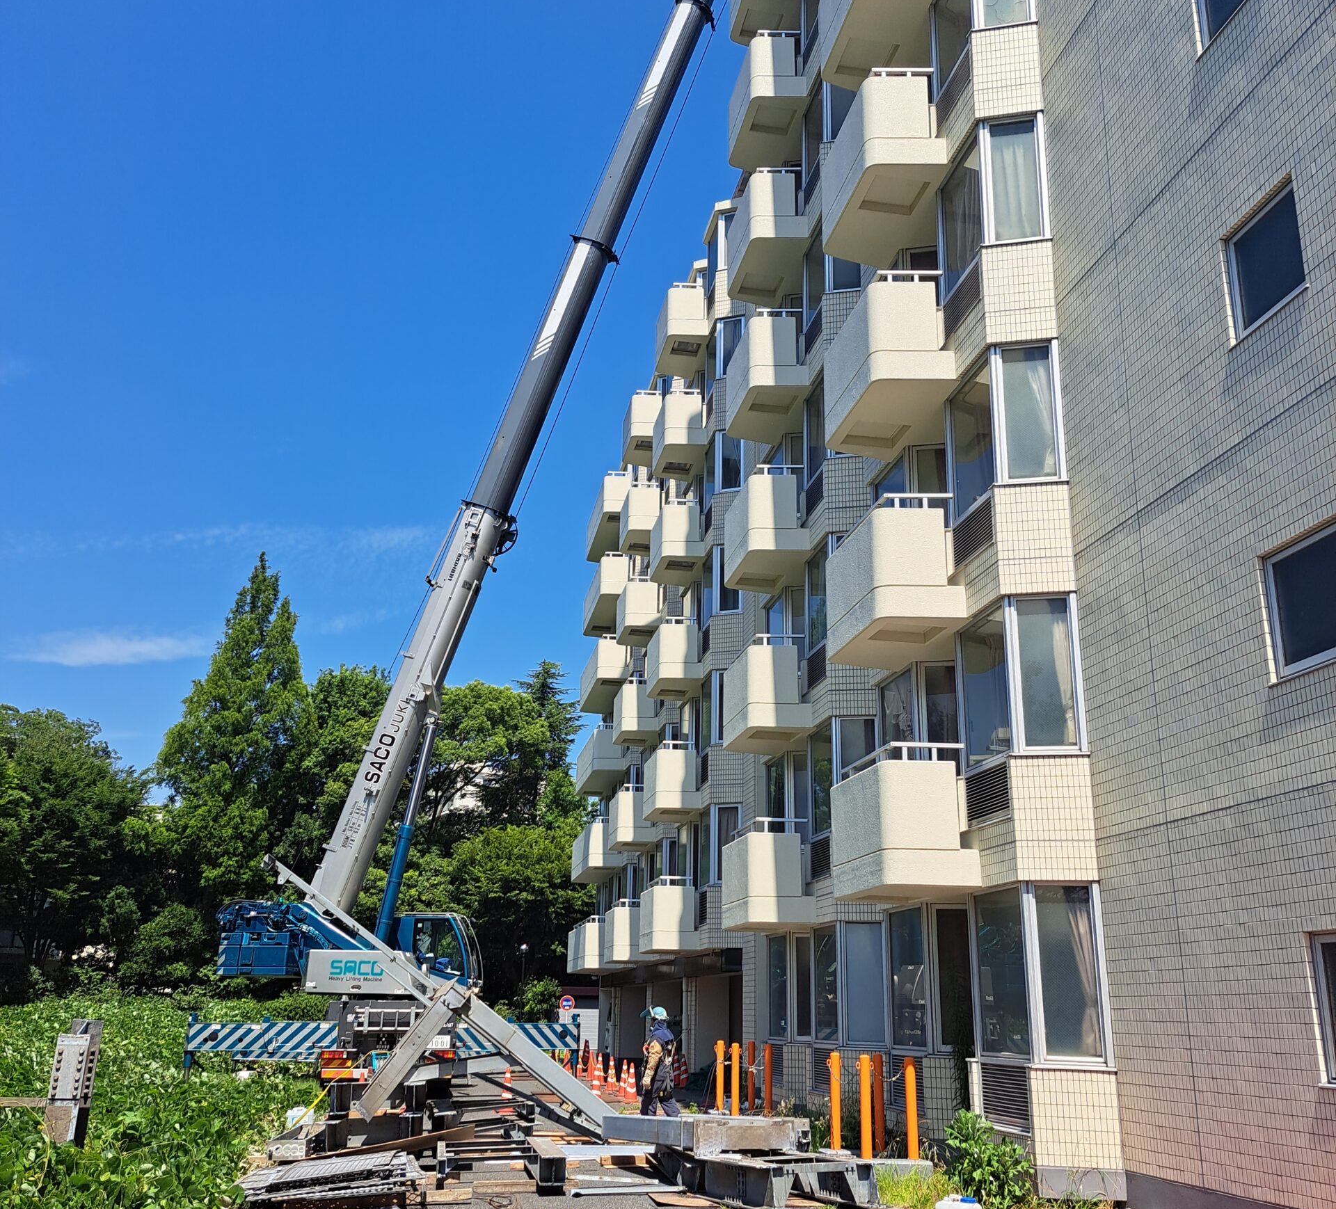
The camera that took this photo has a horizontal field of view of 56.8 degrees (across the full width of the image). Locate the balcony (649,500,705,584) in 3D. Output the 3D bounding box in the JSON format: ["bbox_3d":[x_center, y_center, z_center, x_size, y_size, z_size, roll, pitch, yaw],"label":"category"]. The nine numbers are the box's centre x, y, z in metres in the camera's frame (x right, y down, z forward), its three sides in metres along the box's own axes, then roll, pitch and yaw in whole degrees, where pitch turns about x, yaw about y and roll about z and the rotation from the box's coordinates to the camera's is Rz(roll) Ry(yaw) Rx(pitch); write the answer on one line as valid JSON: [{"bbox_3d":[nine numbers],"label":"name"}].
[{"bbox_3d":[0.270,-1.439,28.741,1.000,1.400,2.300,4,-17,-9],"label":"balcony"}]

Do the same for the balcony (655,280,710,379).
[{"bbox_3d":[0.376,-7.363,33.260,0.991,1.568,2.364,5,-18,-10],"label":"balcony"}]

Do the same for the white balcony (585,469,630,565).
[{"bbox_3d":[-1.918,-2.930,41.989,0.989,1.387,4.692,4,-18,-9],"label":"white balcony"}]

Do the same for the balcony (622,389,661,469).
[{"bbox_3d":[-0.774,-5.507,38.855,0.991,1.568,2.364,5,-18,-10],"label":"balcony"}]

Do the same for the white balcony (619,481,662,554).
[{"bbox_3d":[-0.705,-2.397,34.516,0.989,1.387,2.091,4,-18,-9],"label":"white balcony"}]

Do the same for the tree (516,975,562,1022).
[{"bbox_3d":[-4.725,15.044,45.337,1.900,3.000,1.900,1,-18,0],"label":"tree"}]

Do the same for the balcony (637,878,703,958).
[{"bbox_3d":[0.028,7.288,28.440,0.991,1.568,2.364,5,-18,-10],"label":"balcony"}]

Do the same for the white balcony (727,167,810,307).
[{"bbox_3d":[1.932,-7.108,24.083,0.991,1.568,2.364,5,-18,-10],"label":"white balcony"}]

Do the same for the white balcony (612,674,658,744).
[{"bbox_3d":[-0.956,3.090,35.989,0.991,1.568,2.364,5,-18,-10],"label":"white balcony"}]

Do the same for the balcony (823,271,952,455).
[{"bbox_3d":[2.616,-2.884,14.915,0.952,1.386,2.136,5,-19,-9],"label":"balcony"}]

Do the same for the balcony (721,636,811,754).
[{"bbox_3d":[1.574,1.467,19.641,1.000,1.400,2.300,4,-17,-9],"label":"balcony"}]

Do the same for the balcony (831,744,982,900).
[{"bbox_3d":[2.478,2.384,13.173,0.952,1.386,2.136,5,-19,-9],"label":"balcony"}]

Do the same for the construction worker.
[{"bbox_3d":[-0.098,5.232,13.400,0.550,1.660,0.520,1,-17,0],"label":"construction worker"}]

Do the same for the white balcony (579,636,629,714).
[{"bbox_3d":[-1.970,2.198,39.621,1.000,1.400,4.700,4,-17,-9],"label":"white balcony"}]

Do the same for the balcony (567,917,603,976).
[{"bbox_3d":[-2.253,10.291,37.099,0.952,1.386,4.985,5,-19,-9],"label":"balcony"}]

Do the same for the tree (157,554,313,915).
[{"bbox_3d":[-17.590,7.021,50.074,6.555,19.109,6.555,1,-18,0],"label":"tree"}]

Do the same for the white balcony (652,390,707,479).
[{"bbox_3d":[0.287,-4.051,29.343,0.989,1.387,2.142,4,-18,-9],"label":"white balcony"}]

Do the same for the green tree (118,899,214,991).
[{"bbox_3d":[-13.505,9.184,33.201,2.700,2.600,2.500,8,-20,-20],"label":"green tree"}]

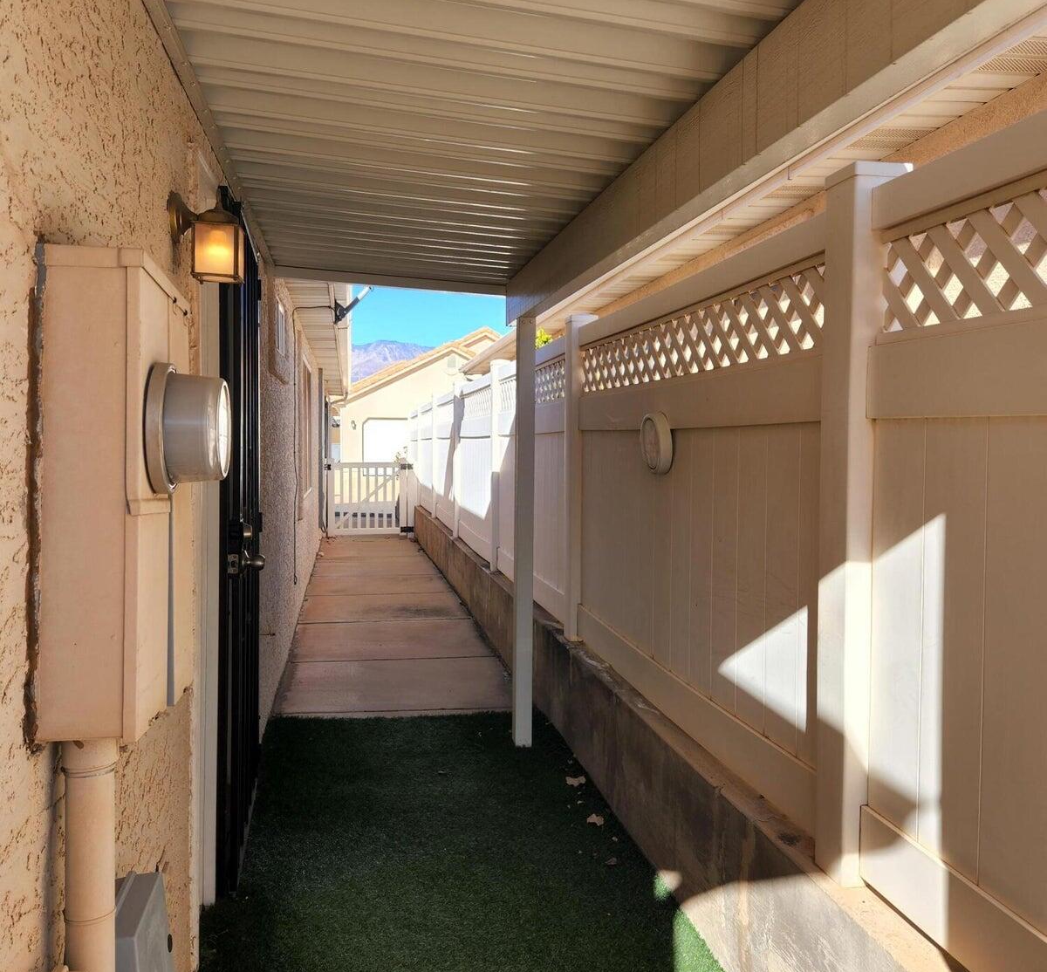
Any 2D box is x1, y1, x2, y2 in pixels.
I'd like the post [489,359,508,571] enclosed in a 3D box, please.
[{"bbox_3d":[-0.168,-0.139,6.335,0.110,1.432,0.110,0,3,-11],"label":"post"}]

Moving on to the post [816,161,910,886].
[{"bbox_3d":[0.689,0.078,1.902,0.110,1.440,0.110,0,3,-11],"label":"post"}]

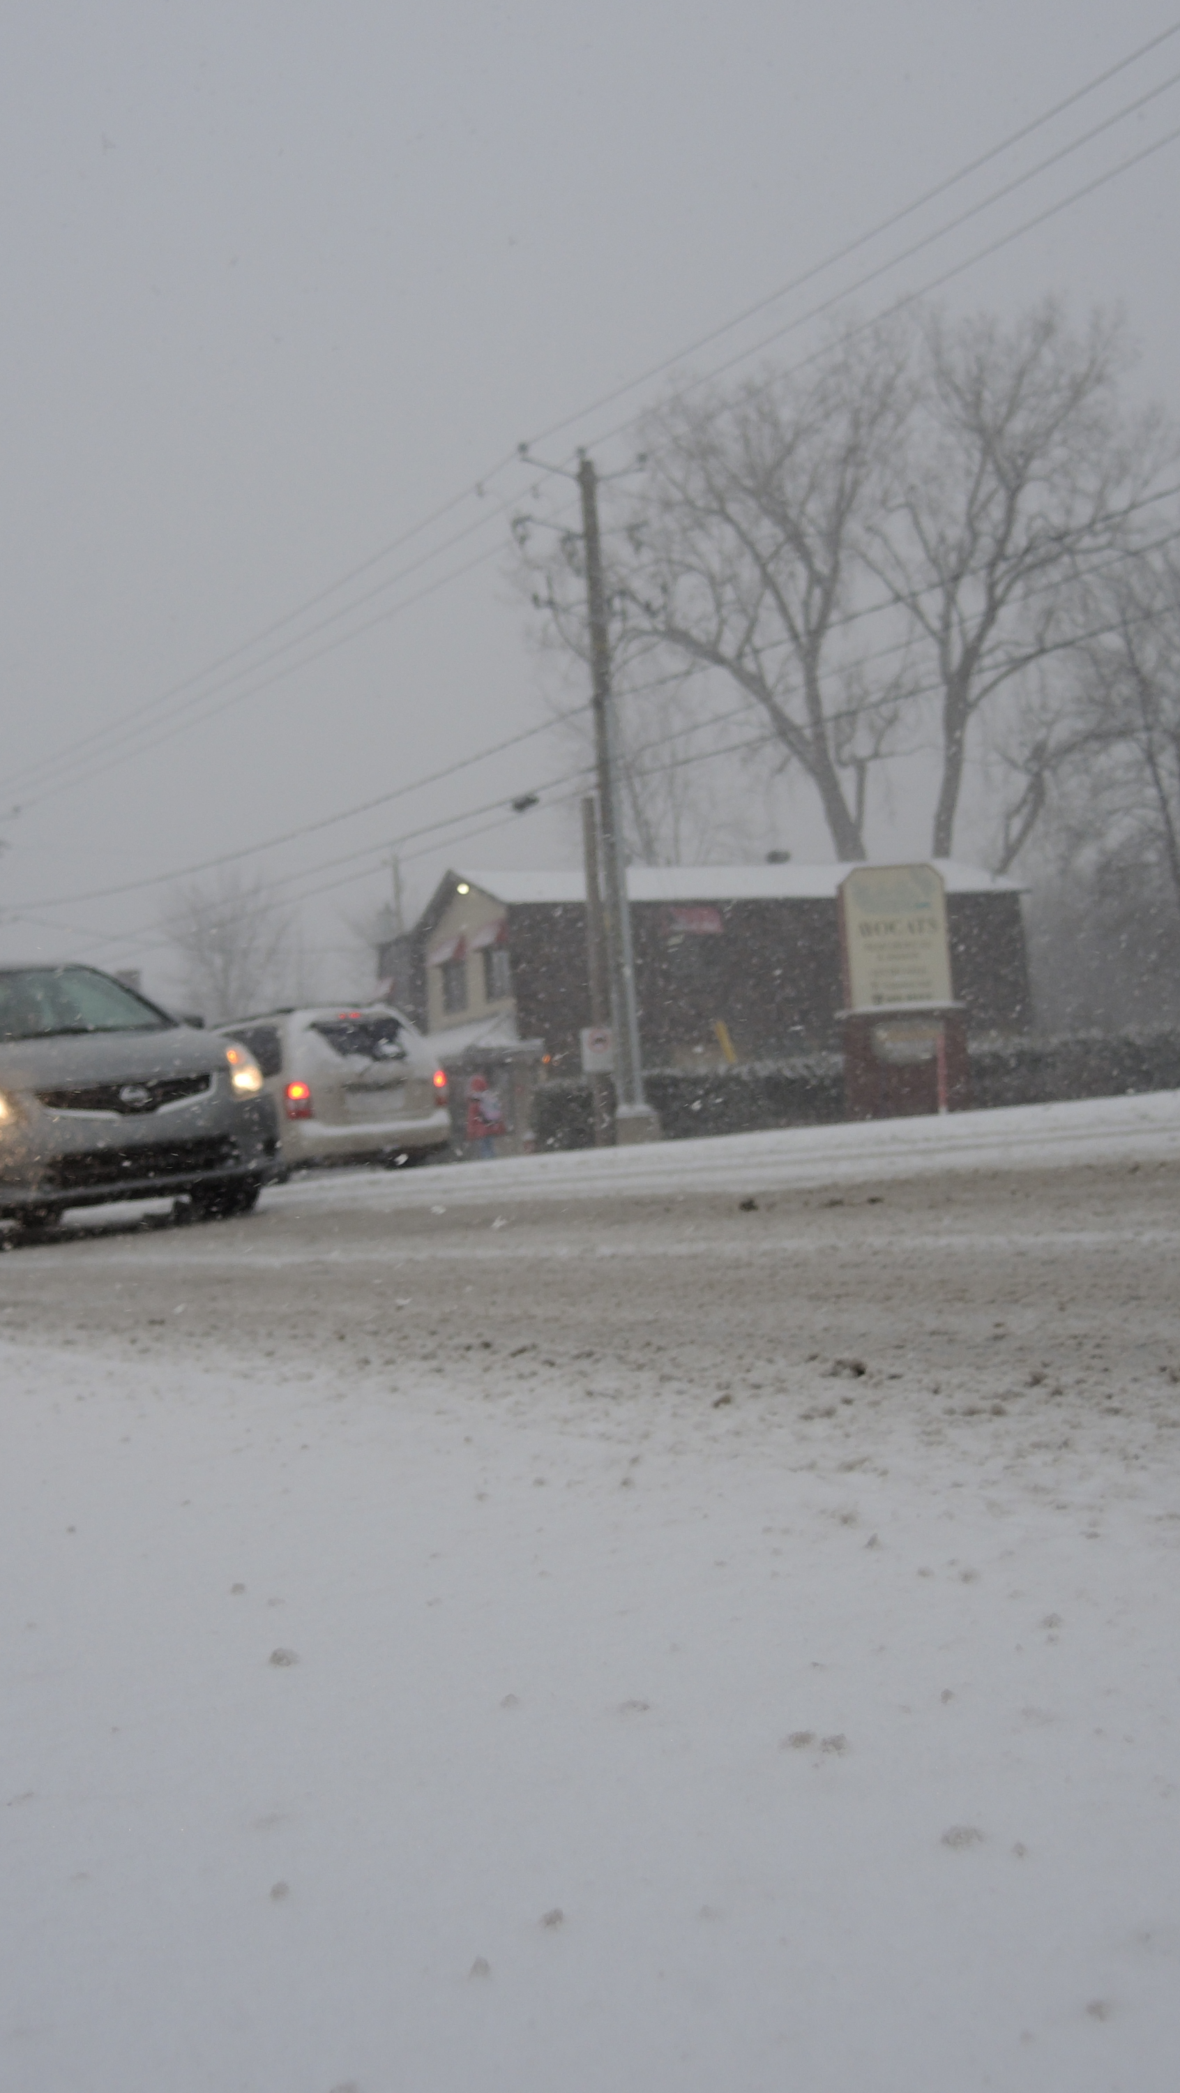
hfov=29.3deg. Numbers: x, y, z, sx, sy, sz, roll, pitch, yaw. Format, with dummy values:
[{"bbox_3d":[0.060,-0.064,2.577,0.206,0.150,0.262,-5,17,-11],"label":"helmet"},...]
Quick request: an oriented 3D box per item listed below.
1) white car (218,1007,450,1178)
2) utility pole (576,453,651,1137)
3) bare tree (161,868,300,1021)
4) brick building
[{"bbox_3d":[-3.491,0.592,24.615,1.840,1.720,4.600,-4,-2,-33],"label":"white car"},{"bbox_3d":[0.300,-4.188,38.206,0.370,11.450,0.370,-2,-2,-34],"label":"utility pole"},{"bbox_3d":[-12.838,-1.000,80.185,5.000,10.300,5.000,-4,-2,0],"label":"bare tree"},{"bbox_3d":[3.138,-1.269,56.275,14.500,6.500,6.300,-3,-2,-30],"label":"brick building"}]

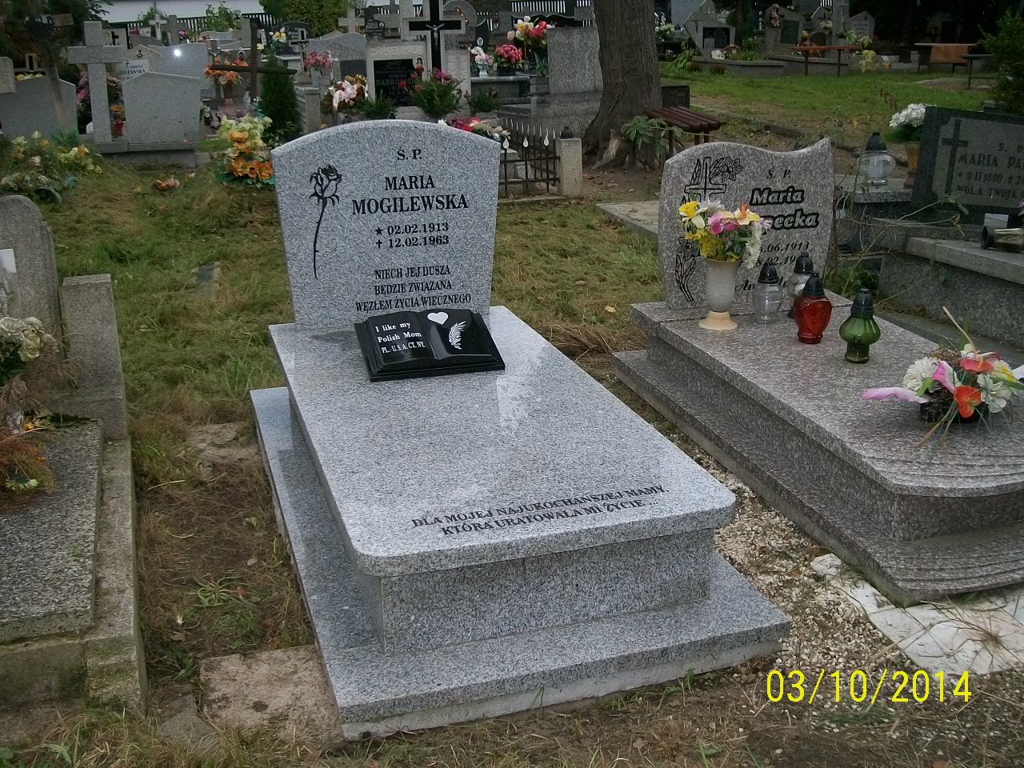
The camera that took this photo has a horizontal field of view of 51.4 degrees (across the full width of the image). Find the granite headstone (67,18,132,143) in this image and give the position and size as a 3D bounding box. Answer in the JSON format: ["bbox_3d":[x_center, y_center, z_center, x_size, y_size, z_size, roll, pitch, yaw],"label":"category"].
[{"bbox_3d":[-3.755,-2.740,9.650,0.530,1.070,0.150,-6,20,-17],"label":"granite headstone"}]

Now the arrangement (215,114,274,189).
[{"bbox_3d":[-2.107,-1.846,8.450,0.470,0.560,0.420,-4,20,-13],"label":"arrangement"}]

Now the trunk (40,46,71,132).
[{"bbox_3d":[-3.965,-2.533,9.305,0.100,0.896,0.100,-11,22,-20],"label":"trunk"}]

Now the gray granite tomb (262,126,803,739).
[{"bbox_3d":[-0.147,-0.119,2.906,1.000,1.008,1.882,-6,20,-17],"label":"gray granite tomb"}]

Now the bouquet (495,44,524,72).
[{"bbox_3d":[-0.037,-4.286,14.000,0.375,0.353,0.360,0,20,0],"label":"bouquet"}]

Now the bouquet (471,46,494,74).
[{"bbox_3d":[-0.394,-4.265,14.000,0.291,0.355,0.280,0,20,-2],"label":"bouquet"}]

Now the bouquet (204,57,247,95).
[{"bbox_3d":[-3.230,-3.477,12.000,0.460,0.410,0.420,-5,20,-14],"label":"bouquet"}]

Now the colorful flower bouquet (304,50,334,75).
[{"bbox_3d":[-2.276,-3.771,12.500,0.334,0.279,0.330,-3,20,-9],"label":"colorful flower bouquet"}]

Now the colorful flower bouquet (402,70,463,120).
[{"bbox_3d":[-0.708,-2.581,9.500,0.526,0.424,0.450,-1,20,-4],"label":"colorful flower bouquet"}]

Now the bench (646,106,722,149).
[{"bbox_3d":[1.497,-2.151,9.481,0.360,0.460,1.350,-1,20,-5],"label":"bench"}]

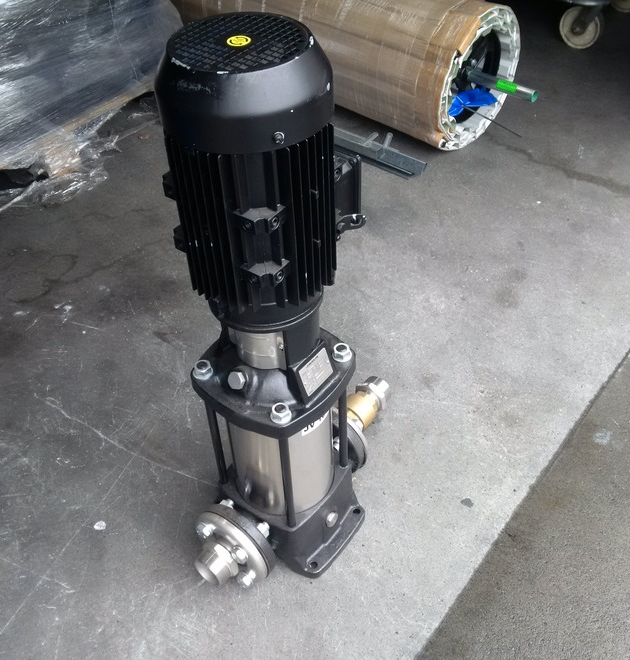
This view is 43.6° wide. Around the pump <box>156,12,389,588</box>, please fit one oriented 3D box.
[{"bbox_3d":[-0.032,-0.013,1.164,0.252,0.877,0.505,26,50,27],"label":"pump"}]

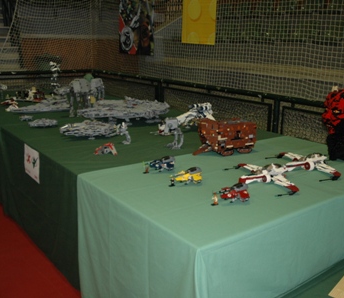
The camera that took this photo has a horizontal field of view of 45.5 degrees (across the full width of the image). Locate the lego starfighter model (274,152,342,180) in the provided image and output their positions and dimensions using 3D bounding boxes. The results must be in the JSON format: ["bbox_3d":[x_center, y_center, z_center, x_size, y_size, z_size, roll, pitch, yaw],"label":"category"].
[{"bbox_3d":[0.758,0.089,2.314,0.330,0.104,0.430,-5,15,-24],"label":"lego starfighter model"}]

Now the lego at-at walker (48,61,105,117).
[{"bbox_3d":[-0.976,-0.500,3.993,0.375,0.360,0.160,2,14,3],"label":"lego at-at walker"}]

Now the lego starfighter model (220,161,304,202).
[{"bbox_3d":[0.487,0.143,2.082,0.330,0.104,0.430,-6,16,-25],"label":"lego starfighter model"}]

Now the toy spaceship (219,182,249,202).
[{"bbox_3d":[0.289,0.199,1.917,0.150,0.068,0.120,-1,14,-7],"label":"toy spaceship"}]

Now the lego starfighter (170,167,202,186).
[{"bbox_3d":[0.085,0.135,2.155,0.150,0.068,0.120,-1,14,-7],"label":"lego starfighter"}]

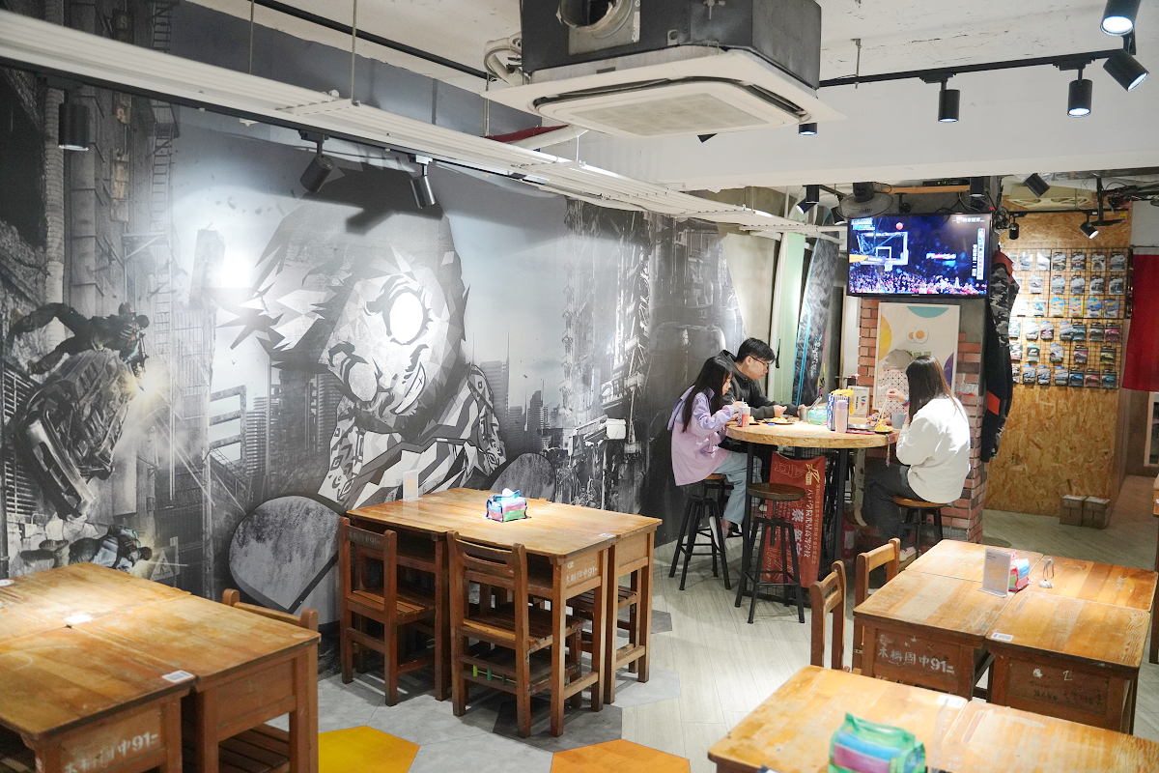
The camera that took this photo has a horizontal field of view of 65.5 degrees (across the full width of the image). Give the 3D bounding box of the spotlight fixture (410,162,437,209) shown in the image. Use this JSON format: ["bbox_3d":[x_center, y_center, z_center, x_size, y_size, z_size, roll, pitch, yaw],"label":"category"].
[{"bbox_3d":[-0.706,-0.909,4.080,0.105,0.200,0.080,-3,6,-42],"label":"spotlight fixture"}]

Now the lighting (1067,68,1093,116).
[{"bbox_3d":[1.832,-1.076,3.298,0.078,0.158,0.078,4,5,33],"label":"lighting"}]

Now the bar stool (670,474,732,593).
[{"bbox_3d":[0.781,0.900,5.781,0.342,0.735,0.342,1,4,-7],"label":"bar stool"}]

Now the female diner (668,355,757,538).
[{"bbox_3d":[0.861,0.418,5.775,0.600,1.200,0.420,0,4,-14],"label":"female diner"}]

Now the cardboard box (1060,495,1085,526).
[{"bbox_3d":[4.217,1.058,7.689,0.163,0.213,0.235,5,6,36],"label":"cardboard box"}]

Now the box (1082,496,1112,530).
[{"bbox_3d":[4.430,1.078,7.711,0.170,0.220,0.280,5,5,38],"label":"box"}]

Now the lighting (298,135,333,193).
[{"bbox_3d":[-1.052,-0.881,3.590,0.145,0.220,0.080,4,5,34],"label":"lighting"}]

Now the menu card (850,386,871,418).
[{"bbox_3d":[2.029,0.116,6.550,0.150,0.215,0.040,4,5,36],"label":"menu card"}]

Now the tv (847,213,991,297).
[{"bbox_3d":[2.356,-0.912,6.291,0.965,0.560,0.070,4,11,34],"label":"tv"}]

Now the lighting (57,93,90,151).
[{"bbox_3d":[-1.478,-0.769,2.632,0.077,0.152,0.077,4,5,33],"label":"lighting"}]

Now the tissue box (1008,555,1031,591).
[{"bbox_3d":[1.536,0.660,3.263,0.107,0.105,0.140,-3,6,-45],"label":"tissue box"}]

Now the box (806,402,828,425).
[{"bbox_3d":[1.551,0.186,5.773,0.150,0.105,0.105,-3,6,-45],"label":"box"}]

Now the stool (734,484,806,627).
[{"bbox_3d":[1.105,0.950,5.192,0.342,0.735,0.342,1,4,-4],"label":"stool"}]

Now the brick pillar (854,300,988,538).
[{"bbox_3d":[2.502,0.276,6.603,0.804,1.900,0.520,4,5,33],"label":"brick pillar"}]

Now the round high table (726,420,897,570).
[{"bbox_3d":[1.413,0.766,5.561,1.030,1.030,1.030,1,4,0],"label":"round high table"}]

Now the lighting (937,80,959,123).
[{"bbox_3d":[1.446,-1.118,3.530,0.077,0.158,0.077,4,5,34],"label":"lighting"}]

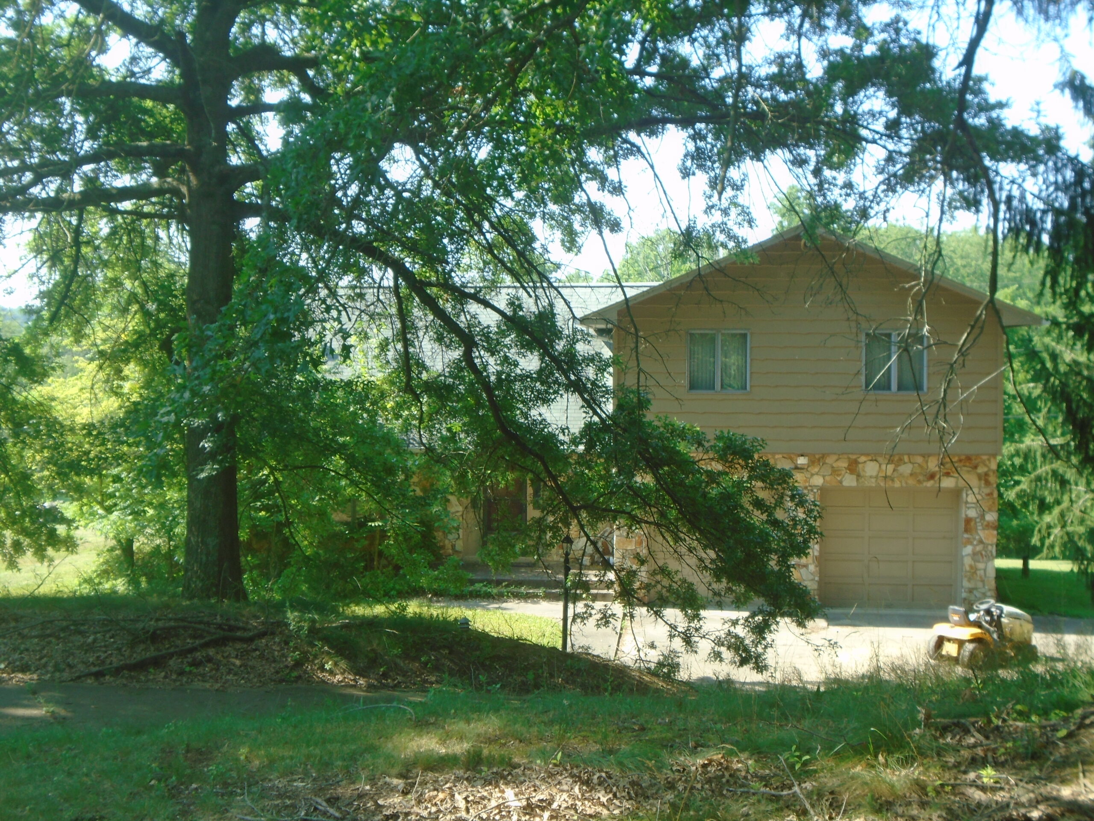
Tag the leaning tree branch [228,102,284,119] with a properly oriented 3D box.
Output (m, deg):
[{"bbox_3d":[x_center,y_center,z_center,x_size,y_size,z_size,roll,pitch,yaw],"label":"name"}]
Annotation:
[{"bbox_3d":[-3.289,-3.390,17.500,0.650,0.200,0.200,0,1,0],"label":"leaning tree branch"}]

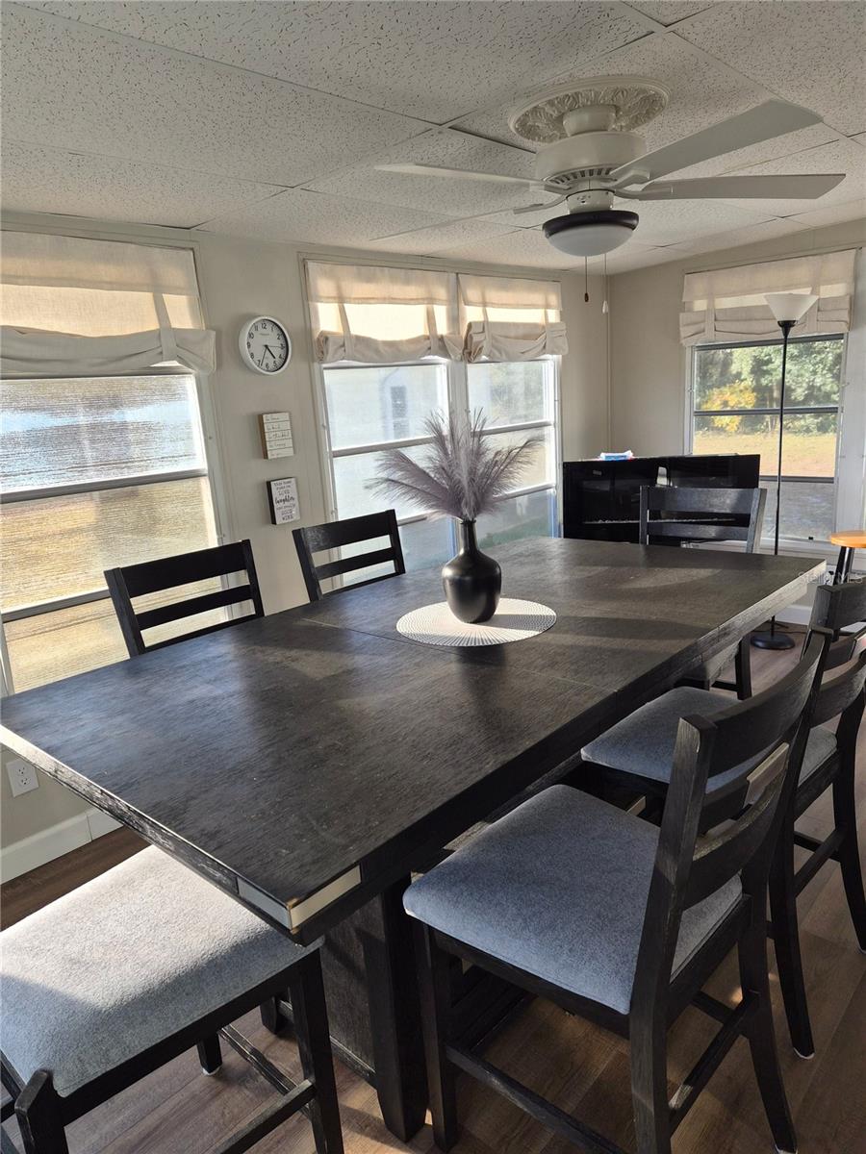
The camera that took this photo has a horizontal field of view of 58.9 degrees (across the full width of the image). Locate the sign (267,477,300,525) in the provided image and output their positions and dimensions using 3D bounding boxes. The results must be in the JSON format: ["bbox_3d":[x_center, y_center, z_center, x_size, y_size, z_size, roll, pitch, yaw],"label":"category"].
[{"bbox_3d":[-0.621,-0.316,3.188,0.032,0.183,0.125,8,18,42],"label":"sign"}]

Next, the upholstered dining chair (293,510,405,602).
[{"bbox_3d":[-0.067,0.340,2.674,0.570,1.060,0.480,9,19,44],"label":"upholstered dining chair"}]

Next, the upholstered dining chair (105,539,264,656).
[{"bbox_3d":[-0.514,0.476,2.236,0.570,1.060,0.480,8,18,42],"label":"upholstered dining chair"}]

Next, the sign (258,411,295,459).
[{"bbox_3d":[-0.637,-0.577,3.128,0.030,0.175,0.133,8,18,42],"label":"sign"}]

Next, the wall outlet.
[{"bbox_3d":[-1.361,0.664,2.551,0.012,0.120,0.080,8,18,42],"label":"wall outlet"}]

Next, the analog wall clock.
[{"bbox_3d":[-0.661,-0.912,3.035,0.047,0.220,0.216,8,18,42],"label":"analog wall clock"}]

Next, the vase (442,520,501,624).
[{"bbox_3d":[0.082,-0.017,1.918,0.150,0.254,0.150,-4,13,1],"label":"vase"}]

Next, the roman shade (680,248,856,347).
[{"bbox_3d":[1.820,-1.525,4.229,0.920,0.420,0.090,8,18,42],"label":"roman shade"}]

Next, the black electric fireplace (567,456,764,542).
[{"bbox_3d":[1.355,-0.467,4.606,1.100,0.495,0.140,0,14,13],"label":"black electric fireplace"}]

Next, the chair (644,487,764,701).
[{"bbox_3d":[0.893,0.233,2.835,0.480,1.060,0.570,7,17,38],"label":"chair"}]

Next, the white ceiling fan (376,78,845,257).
[{"bbox_3d":[0.394,-0.996,1.948,1.280,0.345,1.280,8,18,42],"label":"white ceiling fan"}]

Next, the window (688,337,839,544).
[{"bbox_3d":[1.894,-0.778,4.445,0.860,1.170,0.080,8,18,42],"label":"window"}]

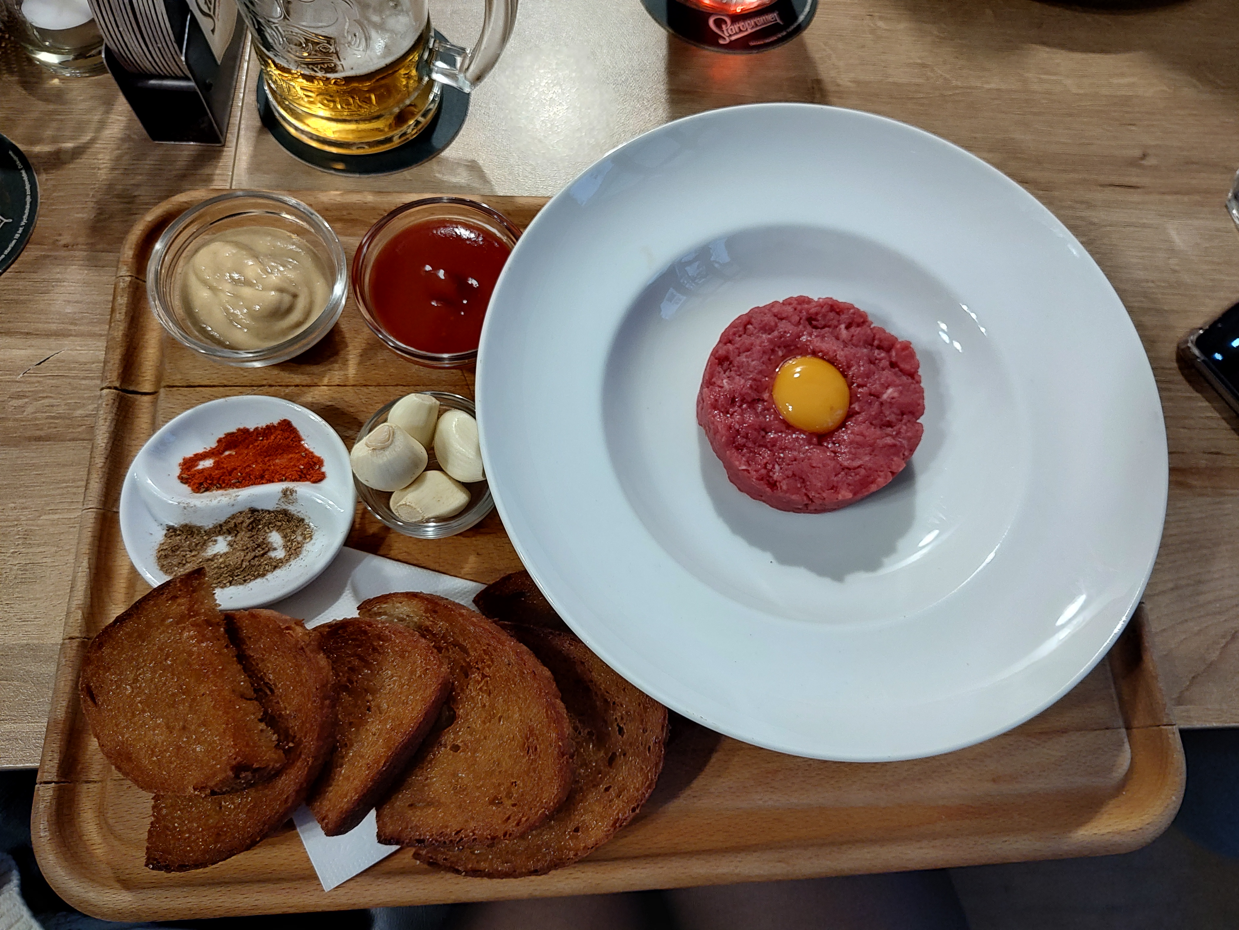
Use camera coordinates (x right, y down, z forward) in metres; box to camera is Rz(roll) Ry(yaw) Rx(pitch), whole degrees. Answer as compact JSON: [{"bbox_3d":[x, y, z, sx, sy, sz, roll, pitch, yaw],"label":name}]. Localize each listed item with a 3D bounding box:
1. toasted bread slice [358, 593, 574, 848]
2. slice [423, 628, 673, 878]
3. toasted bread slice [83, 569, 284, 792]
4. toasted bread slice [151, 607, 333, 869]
[{"bbox_3d":[-0.056,0.090,0.309,0.075,0.015,0.094,-12,73,7],"label":"toasted bread slice"},{"bbox_3d":[-0.024,0.109,0.309,0.082,0.015,0.089,7,71,8],"label":"slice"},{"bbox_3d":[-0.157,0.084,0.294,0.055,0.015,0.078,-28,77,-2],"label":"toasted bread slice"},{"bbox_3d":[-0.132,0.097,0.299,0.066,0.015,0.090,-6,72,10],"label":"toasted bread slice"}]

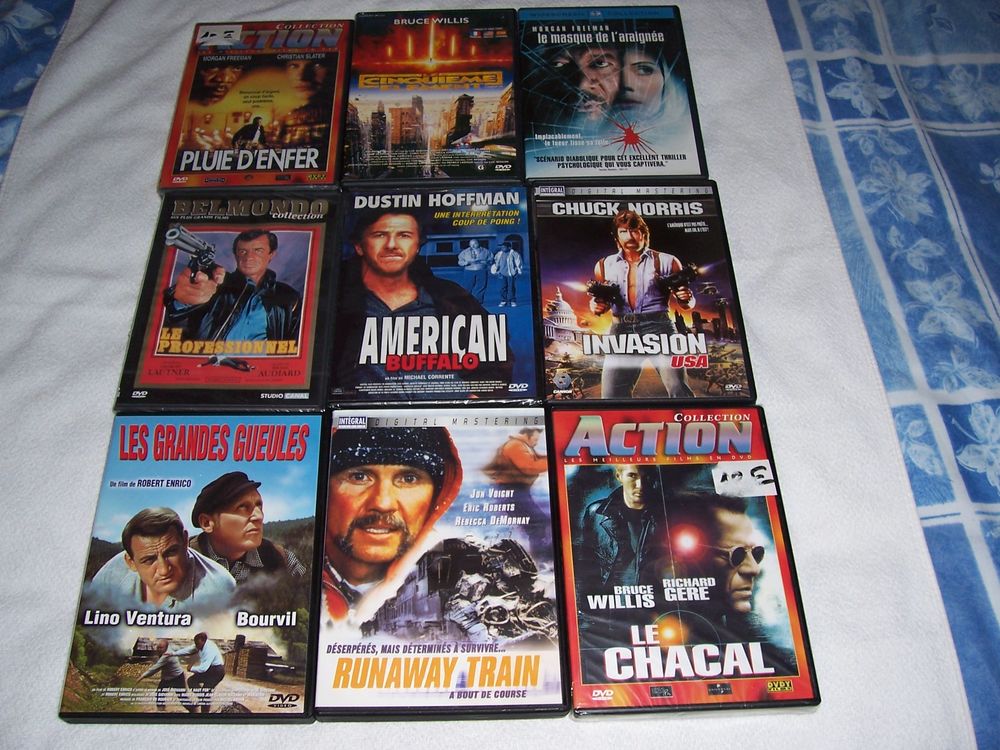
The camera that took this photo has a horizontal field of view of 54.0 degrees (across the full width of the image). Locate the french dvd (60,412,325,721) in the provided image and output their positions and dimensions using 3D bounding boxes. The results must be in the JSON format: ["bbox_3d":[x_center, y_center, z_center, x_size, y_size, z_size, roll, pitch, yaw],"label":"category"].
[{"bbox_3d":[-0.174,0.108,0.588,0.136,0.015,0.190,-2,58,-1],"label":"french dvd"}]

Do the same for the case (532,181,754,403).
[{"bbox_3d":[0.096,-0.060,0.692,0.136,0.015,0.190,-1,58,-1],"label":"case"}]

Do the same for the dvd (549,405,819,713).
[{"bbox_3d":[0.104,0.104,0.591,0.136,0.015,0.190,-1,58,-1],"label":"dvd"}]

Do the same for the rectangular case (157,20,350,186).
[{"bbox_3d":[-0.188,-0.216,0.786,0.136,0.015,0.190,-1,58,-1],"label":"rectangular case"}]

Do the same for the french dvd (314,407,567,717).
[{"bbox_3d":[-0.035,0.105,0.590,0.136,0.015,0.190,-1,58,-1],"label":"french dvd"}]

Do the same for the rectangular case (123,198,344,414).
[{"bbox_3d":[-0.182,-0.056,0.688,0.136,0.015,0.190,-1,58,-1],"label":"rectangular case"}]

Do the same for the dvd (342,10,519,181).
[{"bbox_3d":[-0.052,-0.224,0.792,0.136,0.015,0.190,-1,58,-1],"label":"dvd"}]

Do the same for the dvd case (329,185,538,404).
[{"bbox_3d":[-0.044,-0.059,0.691,0.136,0.015,0.190,-1,58,-1],"label":"dvd case"}]

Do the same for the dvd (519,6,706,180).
[{"bbox_3d":[0.086,-0.226,0.794,0.136,0.015,0.190,-1,58,-1],"label":"dvd"}]

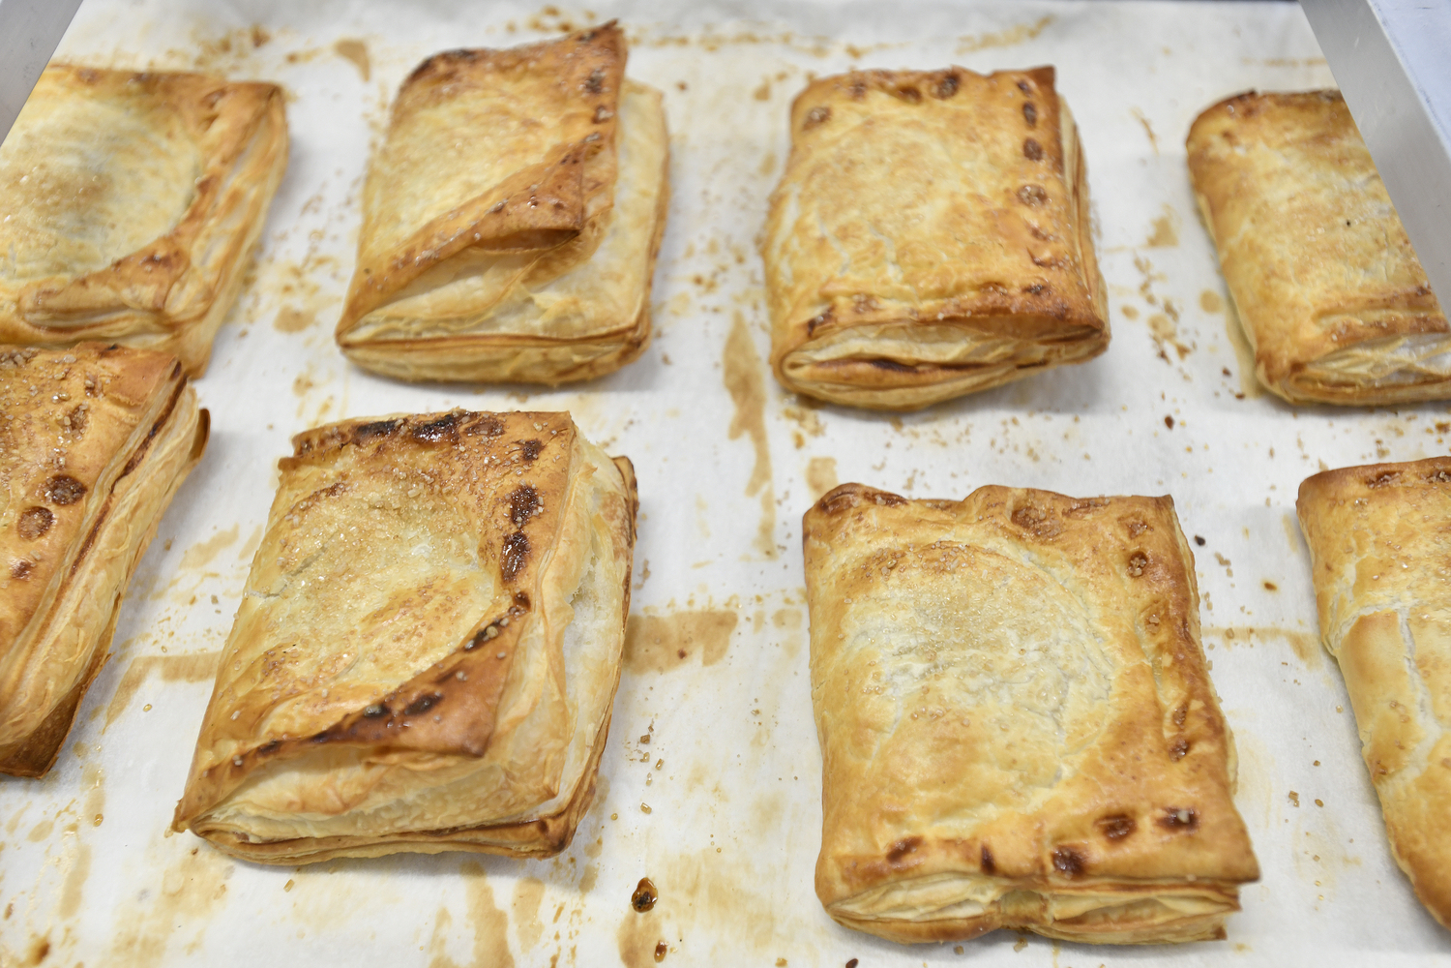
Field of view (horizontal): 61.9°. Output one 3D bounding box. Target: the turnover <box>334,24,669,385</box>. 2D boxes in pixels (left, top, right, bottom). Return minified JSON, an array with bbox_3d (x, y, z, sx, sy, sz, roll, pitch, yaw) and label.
[{"bbox_3d":[-0.073,-0.102,0.434,0.101,0.034,0.129,2,56,1],"label":"turnover"}]

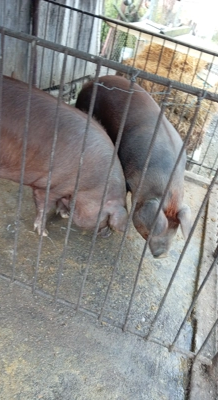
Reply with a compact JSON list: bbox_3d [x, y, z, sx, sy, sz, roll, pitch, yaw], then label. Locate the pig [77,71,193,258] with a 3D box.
[{"bbox_3d":[0.120,-0.386,2.428,0.493,0.819,1.536,-3,34,-27],"label":"pig"}]

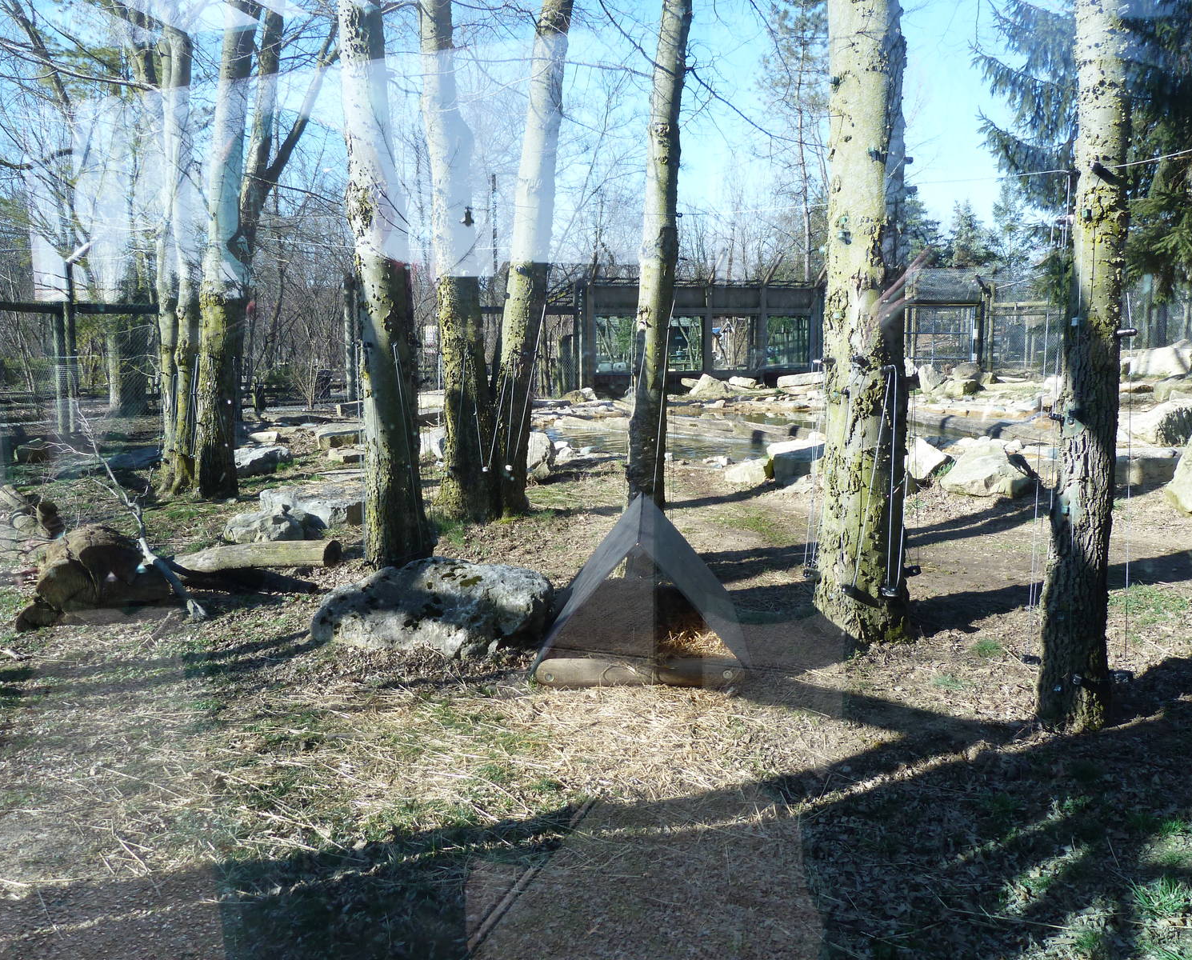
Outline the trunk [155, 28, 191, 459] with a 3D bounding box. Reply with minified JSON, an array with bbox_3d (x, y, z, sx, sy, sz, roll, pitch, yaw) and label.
[{"bbox_3d":[-4.719,-2.591,10.300,0.380,4.750,0.380,0,7,-19],"label":"trunk"}]

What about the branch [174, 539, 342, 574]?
[{"bbox_3d":[-2.589,0.583,7.050,1.240,0.220,0.240,0,7,-3],"label":"branch"}]

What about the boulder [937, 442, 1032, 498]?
[{"bbox_3d":[4.520,-0.122,10.700,1.020,0.580,0.750,2,7,19],"label":"boulder"}]

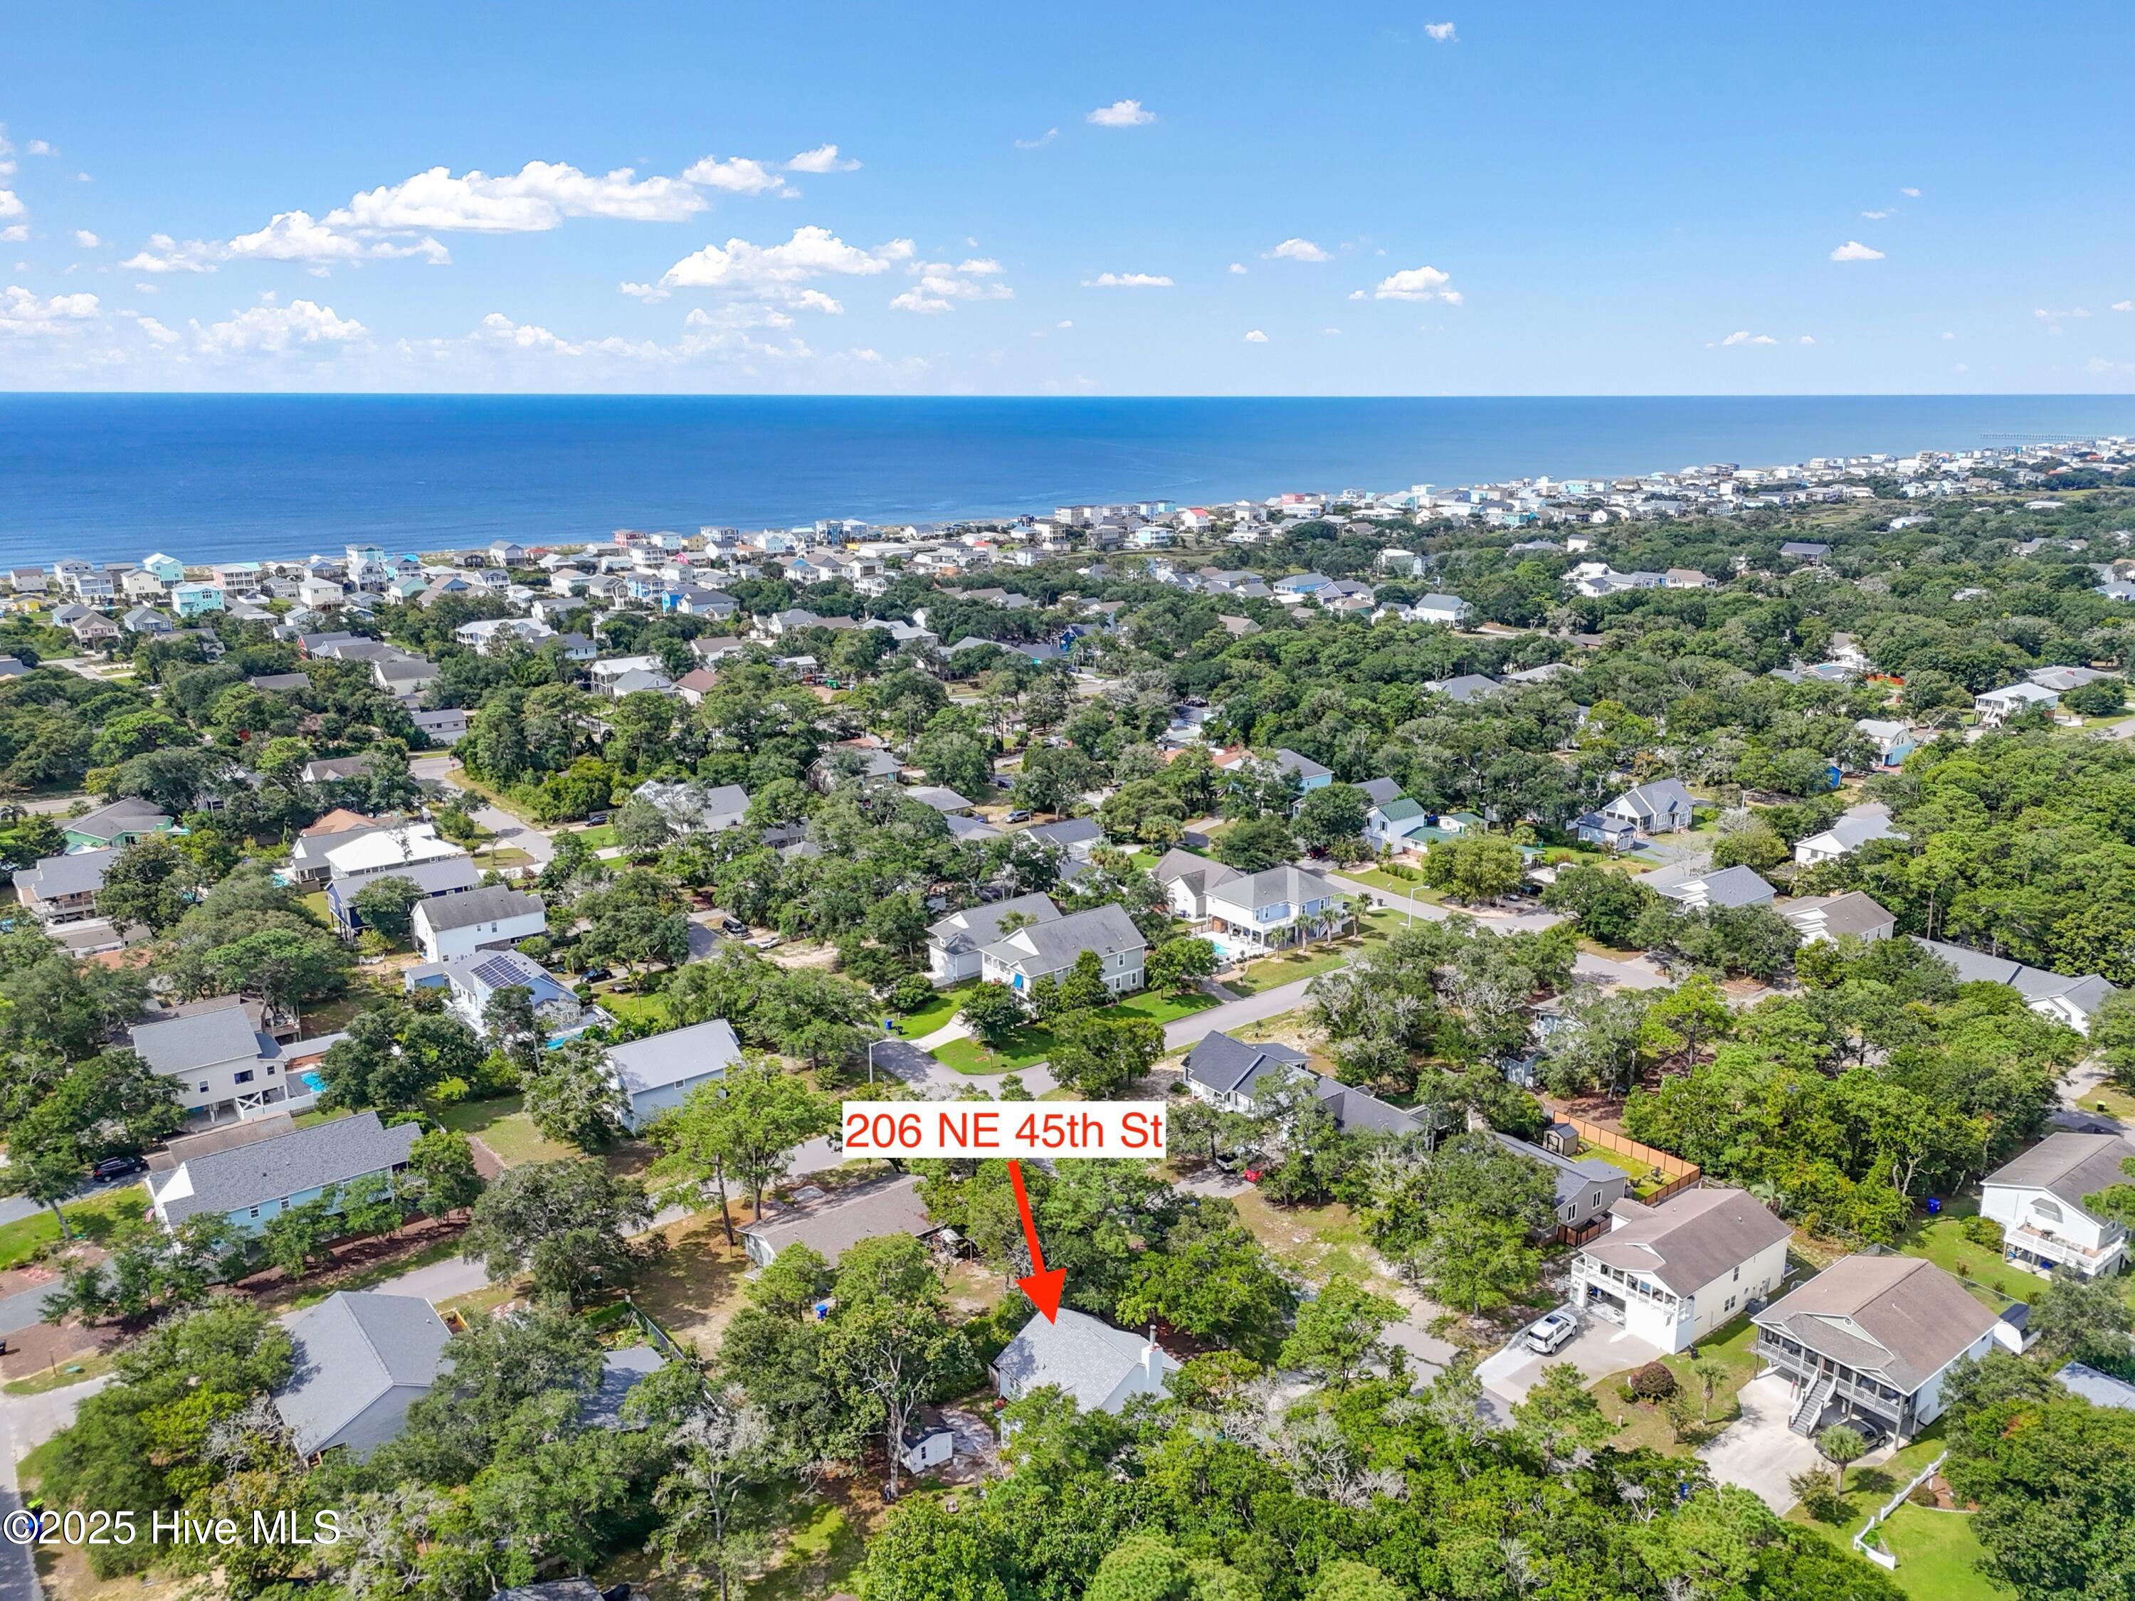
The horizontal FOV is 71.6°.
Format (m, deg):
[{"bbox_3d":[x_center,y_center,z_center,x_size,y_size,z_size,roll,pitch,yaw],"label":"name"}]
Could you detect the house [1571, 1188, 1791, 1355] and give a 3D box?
[{"bbox_3d":[49.647,36.804,120.232,15.909,6.792,10.313,-11,19,-34],"label":"house"}]

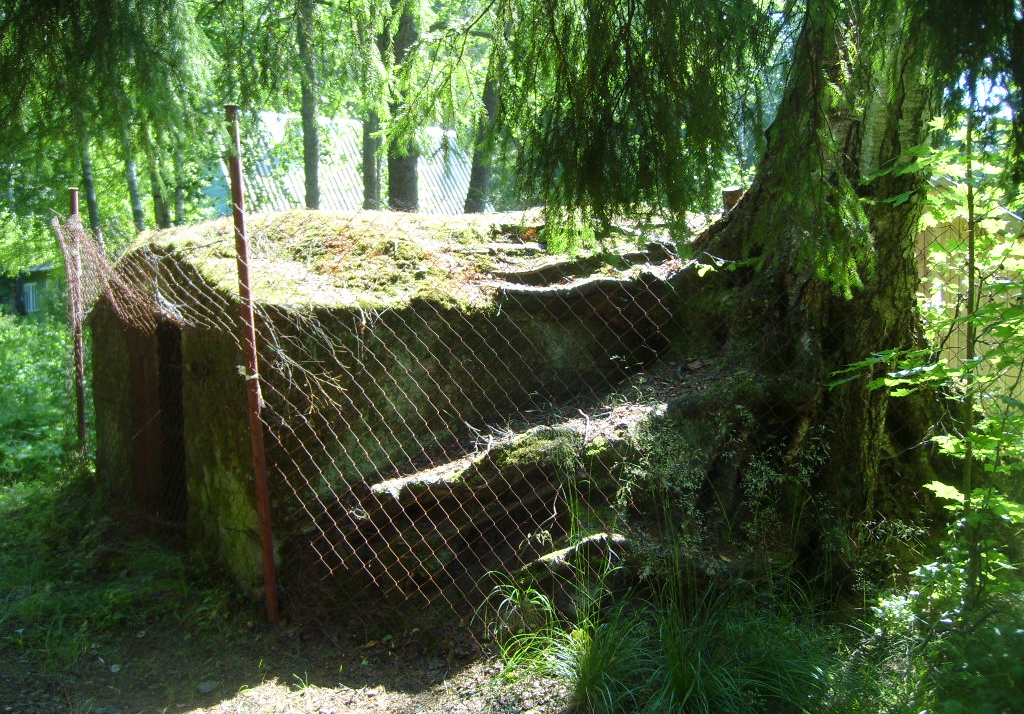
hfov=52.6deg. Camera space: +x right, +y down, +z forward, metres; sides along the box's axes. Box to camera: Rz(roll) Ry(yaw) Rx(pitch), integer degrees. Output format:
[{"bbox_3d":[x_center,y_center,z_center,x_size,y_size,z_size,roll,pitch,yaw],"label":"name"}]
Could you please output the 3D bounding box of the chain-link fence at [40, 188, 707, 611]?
[{"bbox_3d":[-0.930,0.158,4.196,3.552,1.650,0.581,3,6,32],"label":"chain-link fence"}]

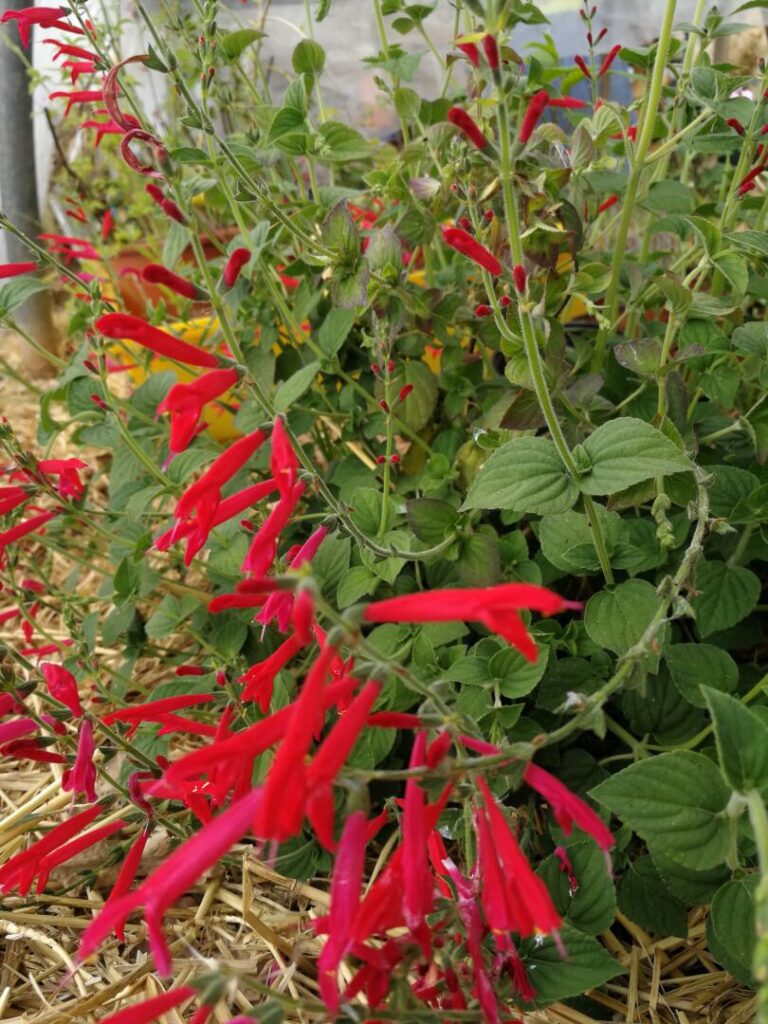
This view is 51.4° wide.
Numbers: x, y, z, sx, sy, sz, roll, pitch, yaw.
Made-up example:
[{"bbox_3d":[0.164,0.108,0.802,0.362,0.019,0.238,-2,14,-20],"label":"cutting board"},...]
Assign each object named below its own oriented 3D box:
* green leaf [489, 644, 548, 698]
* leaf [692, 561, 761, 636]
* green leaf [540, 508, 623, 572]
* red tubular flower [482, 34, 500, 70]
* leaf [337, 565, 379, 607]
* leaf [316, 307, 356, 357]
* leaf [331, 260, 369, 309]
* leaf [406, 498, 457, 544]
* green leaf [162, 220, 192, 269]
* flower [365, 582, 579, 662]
[{"bbox_3d":[0.066,0.078,0.390,0.023,0.007,0.031,40,58,21],"label":"green leaf"},{"bbox_3d":[0.171,0.044,0.400,0.034,0.008,0.041,31,64,9],"label":"leaf"},{"bbox_3d":[0.094,0.014,0.385,0.036,0.009,0.038,19,55,14],"label":"green leaf"},{"bbox_3d":[0.038,-0.161,0.280,0.005,0.013,0.005,-16,-12,13],"label":"red tubular flower"},{"bbox_3d":[-0.014,0.039,0.420,0.018,0.007,0.024,31,63,26],"label":"leaf"},{"bbox_3d":[-0.029,-0.111,0.490,0.021,0.035,0.007,19,-16,19],"label":"leaf"},{"bbox_3d":[-0.019,-0.129,0.450,0.021,0.029,0.008,-10,-17,-3],"label":"leaf"},{"bbox_3d":[0.027,0.005,0.450,0.034,0.007,0.025,37,74,13],"label":"leaf"},{"bbox_3d":[-0.101,-0.130,0.390,0.014,0.026,0.006,11,-14,21],"label":"green leaf"},{"bbox_3d":[0.021,0.026,0.195,0.053,0.020,0.012,2,22,-15],"label":"flower"}]

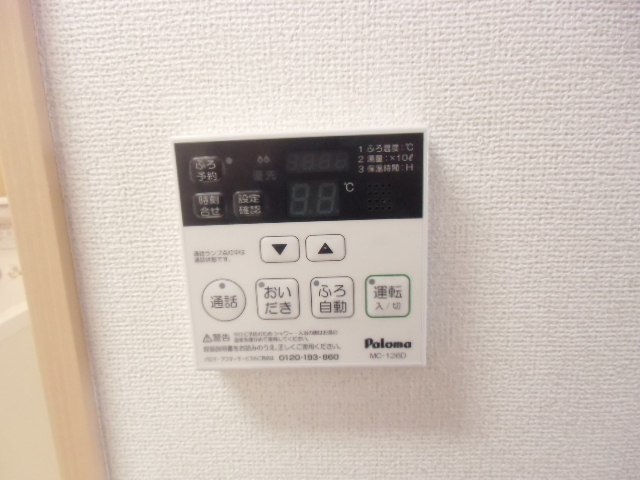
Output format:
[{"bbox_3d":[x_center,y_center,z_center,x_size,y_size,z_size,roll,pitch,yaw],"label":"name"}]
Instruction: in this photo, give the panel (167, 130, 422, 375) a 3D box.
[{"bbox_3d":[-0.007,0.006,0.229,0.120,0.120,0.020,-2,13,3],"label":"panel"}]

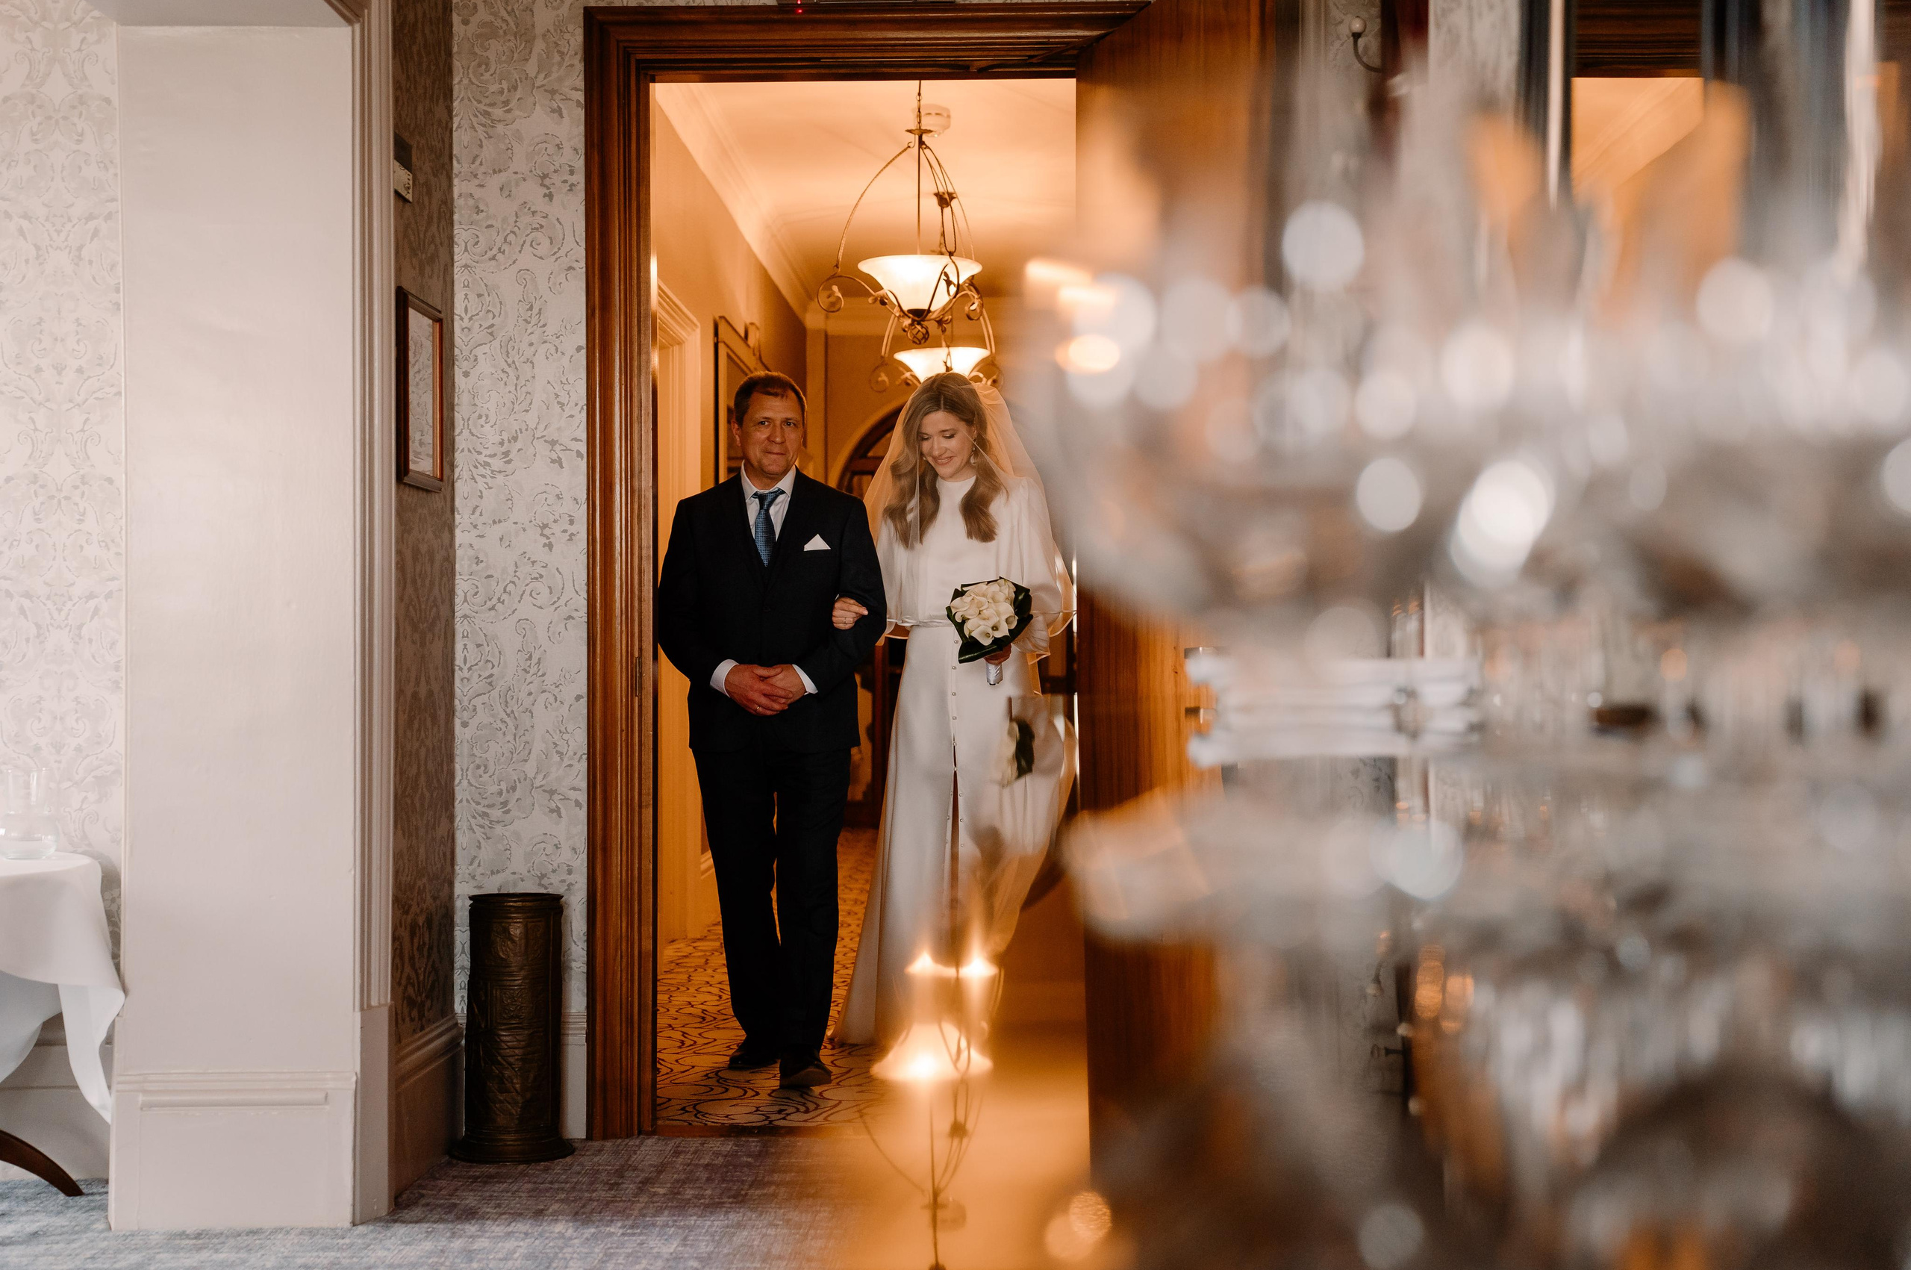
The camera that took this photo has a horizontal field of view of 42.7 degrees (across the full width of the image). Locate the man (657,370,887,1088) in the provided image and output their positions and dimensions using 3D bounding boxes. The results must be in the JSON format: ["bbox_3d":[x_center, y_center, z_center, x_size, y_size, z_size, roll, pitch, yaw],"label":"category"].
[{"bbox_3d":[-0.455,0.226,6.100,0.575,1.760,0.460,0,0,-2],"label":"man"}]

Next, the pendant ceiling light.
[{"bbox_3d":[-0.160,-1.335,7.600,0.520,0.870,0.530,0,0,0],"label":"pendant ceiling light"}]

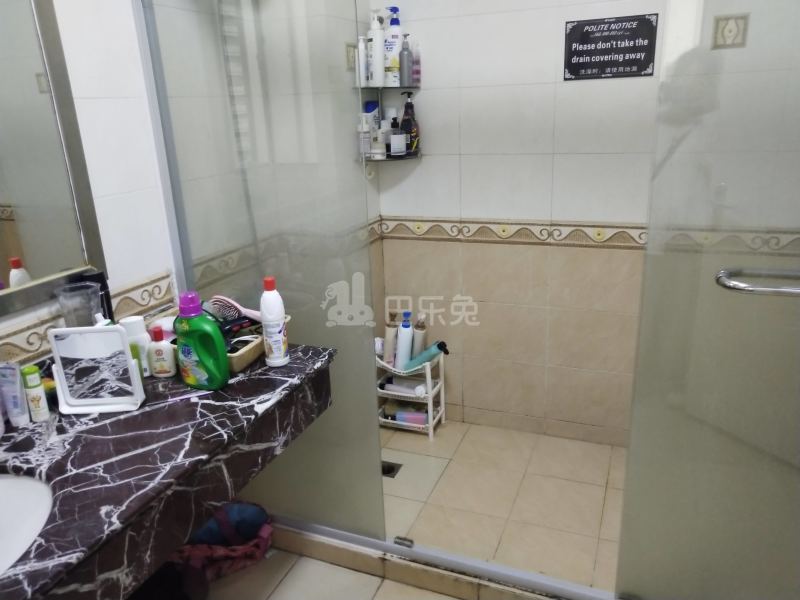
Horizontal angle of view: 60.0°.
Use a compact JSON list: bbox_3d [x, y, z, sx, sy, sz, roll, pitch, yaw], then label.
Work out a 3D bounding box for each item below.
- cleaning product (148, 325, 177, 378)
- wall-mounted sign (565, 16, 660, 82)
[{"bbox_3d":[-0.627,0.132,1.814,0.062,0.128,0.042,-4,17,-8],"label":"cleaning product"},{"bbox_3d":[0.732,-0.881,2.428,0.305,0.200,0.010,4,18,21],"label":"wall-mounted sign"}]

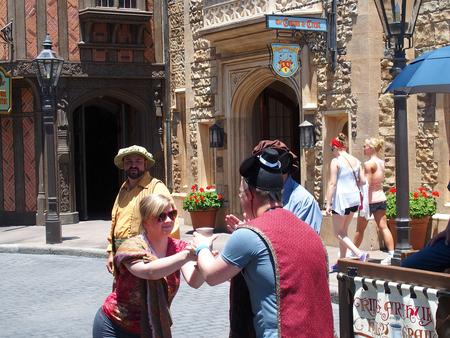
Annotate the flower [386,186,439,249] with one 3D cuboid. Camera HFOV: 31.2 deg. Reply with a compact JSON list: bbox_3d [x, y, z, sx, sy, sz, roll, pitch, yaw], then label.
[{"bbox_3d":[2.651,0.707,11.400,0.700,0.910,0.720,-1,2,0],"label":"flower"}]

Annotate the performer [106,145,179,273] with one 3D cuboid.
[{"bbox_3d":[-0.684,0.658,6.850,0.600,1.730,0.420,-1,2,25],"label":"performer"}]

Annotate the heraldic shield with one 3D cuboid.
[{"bbox_3d":[0.856,-1.554,11.600,0.540,0.530,0.080,-3,2,-34],"label":"heraldic shield"}]

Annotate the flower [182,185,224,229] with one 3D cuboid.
[{"bbox_3d":[-0.395,0.714,14.800,0.740,0.860,0.760,-1,2,0],"label":"flower"}]

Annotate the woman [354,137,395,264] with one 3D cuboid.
[{"bbox_3d":[1.879,0.402,10.450,0.450,1.620,0.620,-3,2,-43],"label":"woman"}]

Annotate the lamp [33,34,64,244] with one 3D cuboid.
[{"bbox_3d":[-2.840,-0.483,13.200,0.500,3.420,0.500,0,2,34],"label":"lamp"}]

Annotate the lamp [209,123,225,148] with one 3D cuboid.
[{"bbox_3d":[-0.150,-0.599,14.200,0.280,0.460,0.270,-3,2,-34],"label":"lamp"}]

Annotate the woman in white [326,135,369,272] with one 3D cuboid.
[{"bbox_3d":[1.481,0.405,9.750,0.470,1.670,0.550,-3,2,-38],"label":"woman in white"}]

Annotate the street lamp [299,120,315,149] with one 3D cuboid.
[{"bbox_3d":[1.284,-0.540,12.700,0.270,0.440,0.260,-3,2,-34],"label":"street lamp"}]

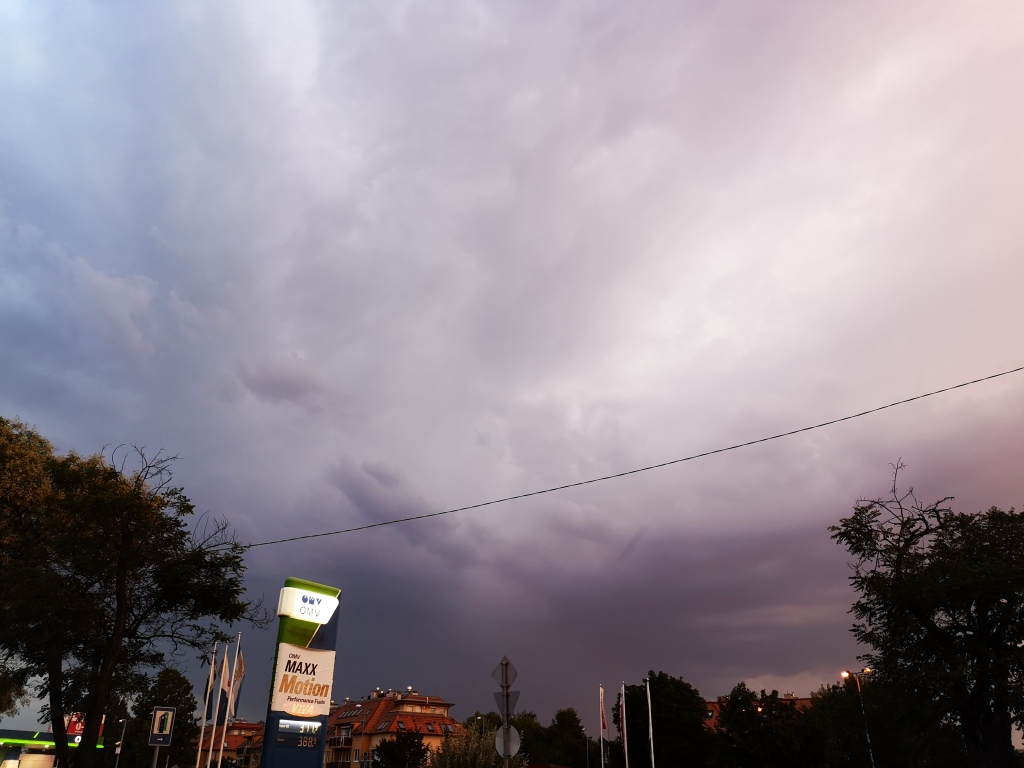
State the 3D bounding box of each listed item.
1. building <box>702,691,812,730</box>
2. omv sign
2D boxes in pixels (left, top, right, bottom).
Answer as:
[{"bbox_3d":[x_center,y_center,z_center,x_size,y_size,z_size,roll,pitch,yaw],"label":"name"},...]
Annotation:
[{"bbox_3d":[34.465,50.065,109.329,23.000,12.586,13.000,-9,-28,18],"label":"building"},{"bbox_3d":[-5.597,6.160,21.970,0.363,0.770,1.848,-17,-32,30],"label":"omv sign"}]

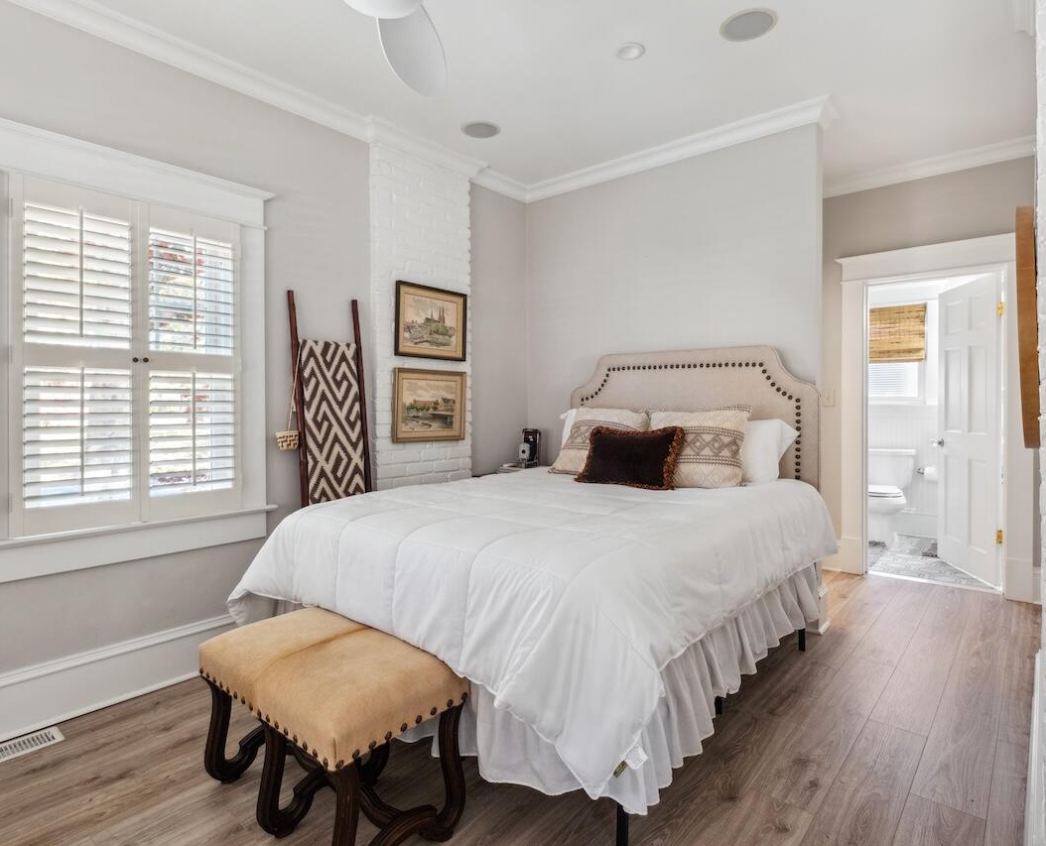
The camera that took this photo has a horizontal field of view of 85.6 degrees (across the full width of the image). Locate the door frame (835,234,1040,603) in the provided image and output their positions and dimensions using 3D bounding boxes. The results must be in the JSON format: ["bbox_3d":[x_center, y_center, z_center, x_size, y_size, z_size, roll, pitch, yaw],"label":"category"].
[{"bbox_3d":[2.700,-0.053,3.755,1.080,2.230,0.130,1,1,39],"label":"door frame"}]

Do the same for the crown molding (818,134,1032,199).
[{"bbox_3d":[2.600,-1.666,3.680,1.300,0.110,0.100,1,1,39],"label":"crown molding"}]

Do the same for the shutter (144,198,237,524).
[{"bbox_3d":[-1.460,-0.256,2.504,0.035,1.330,0.387,1,2,41],"label":"shutter"}]

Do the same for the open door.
[{"bbox_3d":[3.160,0.026,3.998,0.040,2.030,0.715,0,2,10],"label":"open door"}]

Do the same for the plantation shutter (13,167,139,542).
[{"bbox_3d":[-1.688,-0.242,2.150,0.040,1.305,0.395,1,1,40],"label":"plantation shutter"}]

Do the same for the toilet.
[{"bbox_3d":[3.148,0.641,4.955,0.460,0.785,0.700,1,2,41],"label":"toilet"}]

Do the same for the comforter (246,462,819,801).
[{"bbox_3d":[0.180,0.549,2.580,1.840,0.440,2.140,1,1,39],"label":"comforter"}]

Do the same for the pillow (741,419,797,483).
[{"bbox_3d":[1.090,0.137,3.000,0.660,0.420,0.180,1,-21,39],"label":"pillow"}]

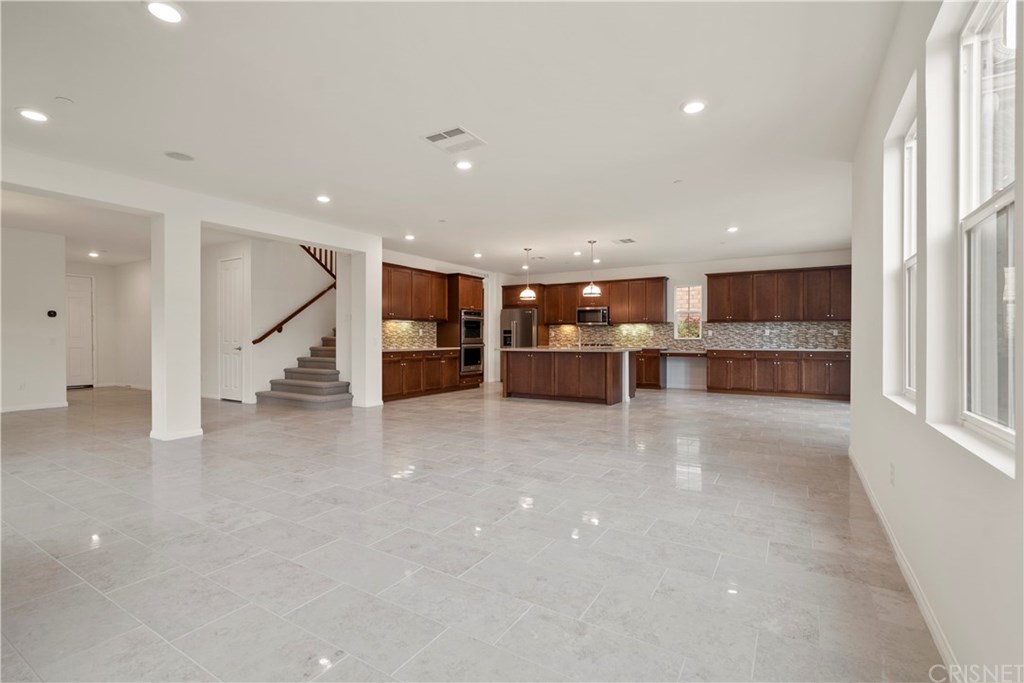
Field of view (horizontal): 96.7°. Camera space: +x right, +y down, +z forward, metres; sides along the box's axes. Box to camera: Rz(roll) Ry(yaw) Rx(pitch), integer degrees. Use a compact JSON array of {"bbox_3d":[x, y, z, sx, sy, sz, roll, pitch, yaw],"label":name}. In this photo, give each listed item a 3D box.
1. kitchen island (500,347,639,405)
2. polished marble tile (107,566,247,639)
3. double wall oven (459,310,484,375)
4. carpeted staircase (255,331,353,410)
[{"bbox_3d":[1.095,0.598,8.504,2.300,0.914,1.250,0,0,32],"label":"kitchen island"},{"bbox_3d":[-1.413,1.094,1.924,0.601,0.012,0.298,0,0,32],"label":"polished marble tile"},{"bbox_3d":[-1.094,0.020,10.159,0.620,1.360,0.750,0,0,31],"label":"double wall oven"},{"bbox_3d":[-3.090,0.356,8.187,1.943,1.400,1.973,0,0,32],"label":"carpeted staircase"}]

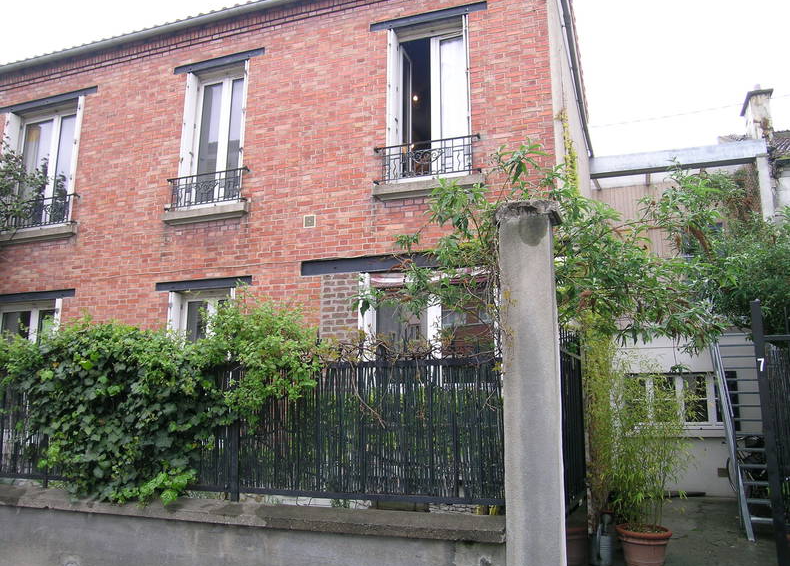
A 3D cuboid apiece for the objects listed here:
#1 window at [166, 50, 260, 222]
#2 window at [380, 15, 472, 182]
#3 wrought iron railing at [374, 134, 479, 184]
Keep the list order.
[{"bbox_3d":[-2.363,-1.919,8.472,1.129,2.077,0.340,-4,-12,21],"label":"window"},{"bbox_3d":[0.421,-2.081,7.447,1.019,1.948,0.300,-4,-12,21],"label":"window"},{"bbox_3d":[0.351,-1.355,7.122,1.232,0.422,0.120,-4,-12,21],"label":"wrought iron railing"}]

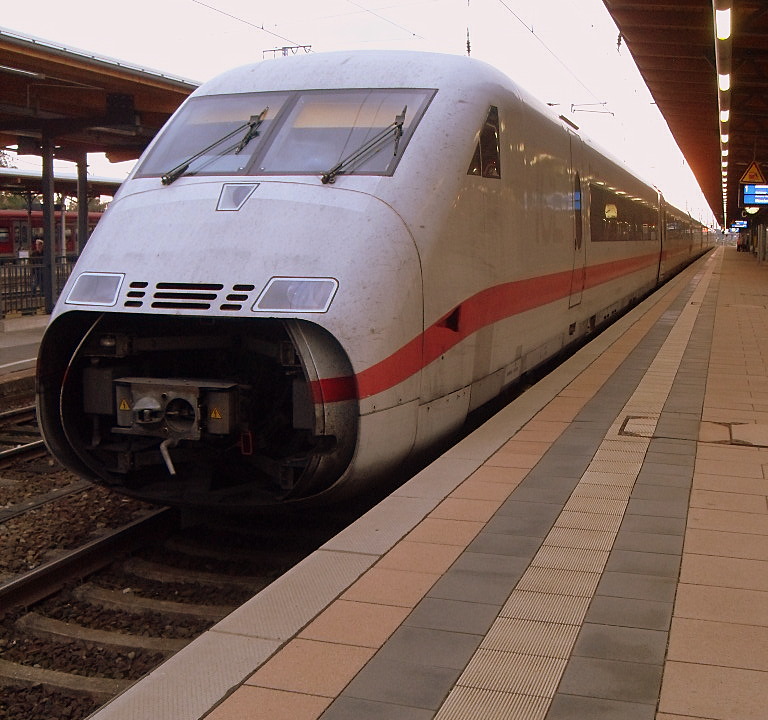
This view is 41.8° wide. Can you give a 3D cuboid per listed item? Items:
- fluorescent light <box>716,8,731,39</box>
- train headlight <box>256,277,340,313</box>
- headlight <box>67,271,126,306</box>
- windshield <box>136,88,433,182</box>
[{"bbox_3d":[3.684,-3.664,10.882,0.140,0.130,1.575,3,7,19],"label":"fluorescent light"},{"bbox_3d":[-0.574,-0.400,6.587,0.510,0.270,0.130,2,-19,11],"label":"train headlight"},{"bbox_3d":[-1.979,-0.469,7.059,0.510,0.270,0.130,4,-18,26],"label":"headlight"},{"bbox_3d":[-0.817,-1.804,7.992,2.251,0.200,1.399,3,44,19],"label":"windshield"}]

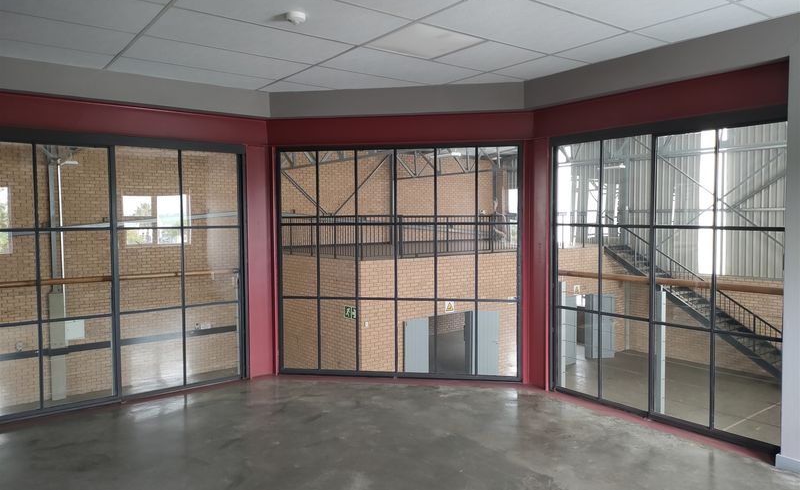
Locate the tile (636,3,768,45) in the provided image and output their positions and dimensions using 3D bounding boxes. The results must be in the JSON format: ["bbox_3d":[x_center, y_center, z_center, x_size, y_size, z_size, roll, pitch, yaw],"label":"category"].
[{"bbox_3d":[1.764,-1.314,3.457,0.427,0.018,0.595,-2,3,-37],"label":"tile"}]

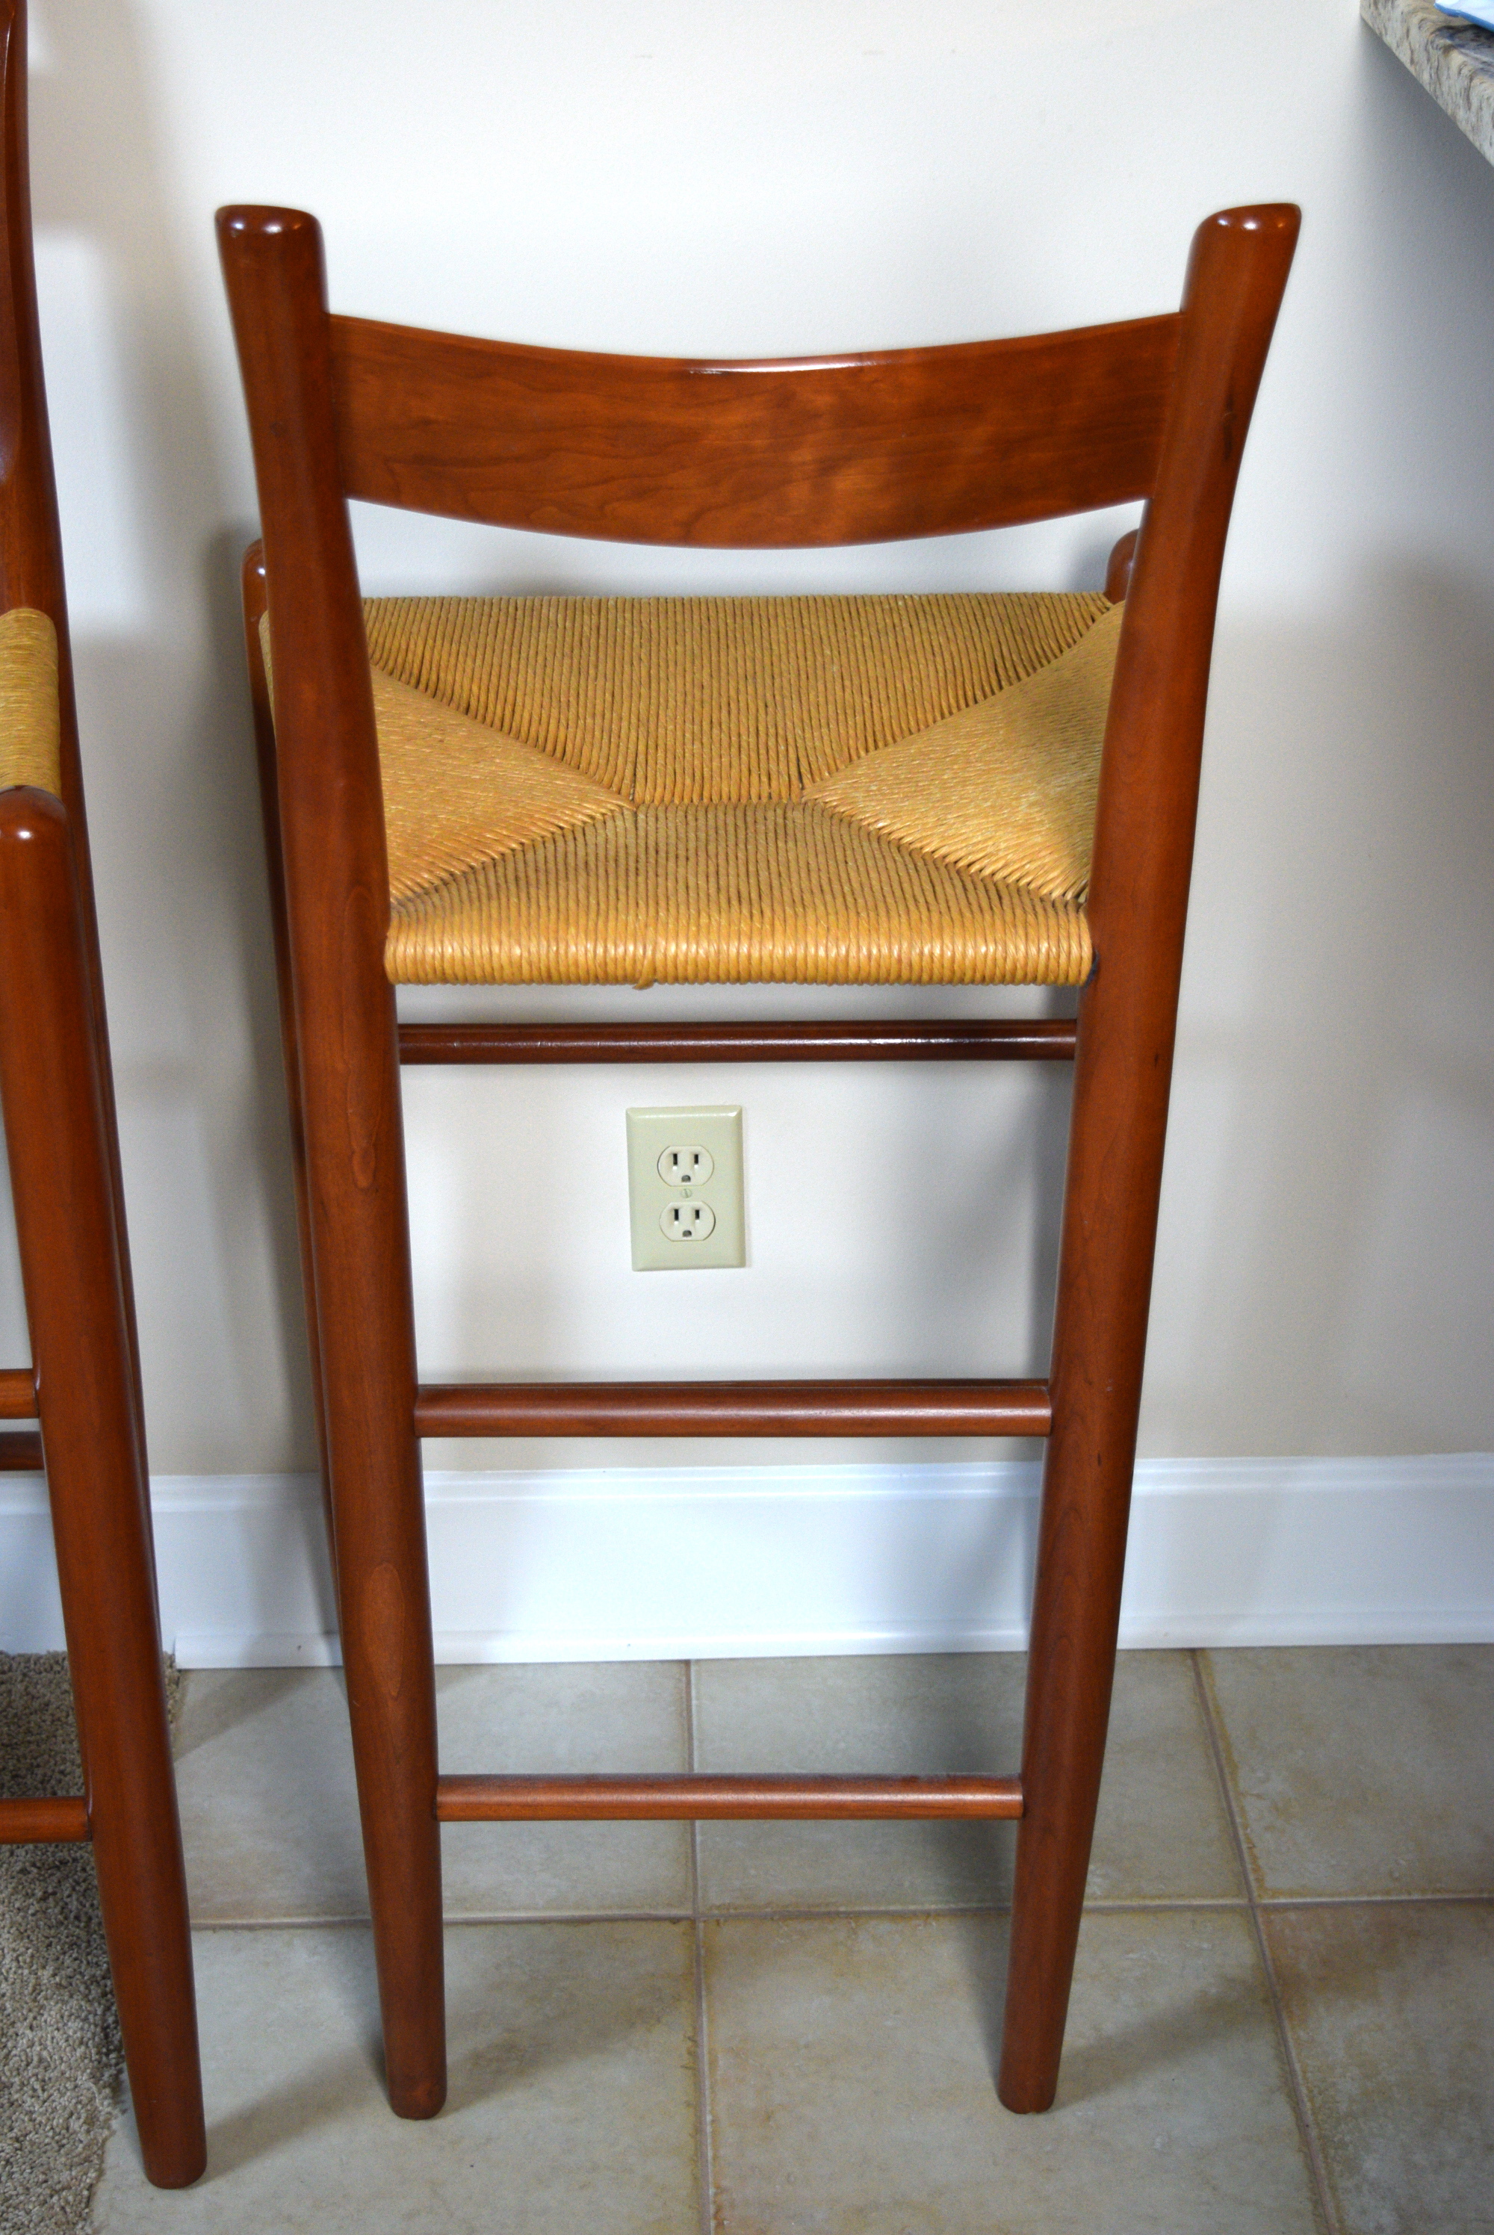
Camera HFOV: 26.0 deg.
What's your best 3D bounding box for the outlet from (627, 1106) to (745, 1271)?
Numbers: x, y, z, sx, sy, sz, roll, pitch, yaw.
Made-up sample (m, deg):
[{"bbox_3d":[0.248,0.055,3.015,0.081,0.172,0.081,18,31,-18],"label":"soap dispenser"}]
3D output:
[{"bbox_3d":[-0.036,0.046,1.984,0.070,0.114,0.007,-1,28,-1],"label":"outlet"}]

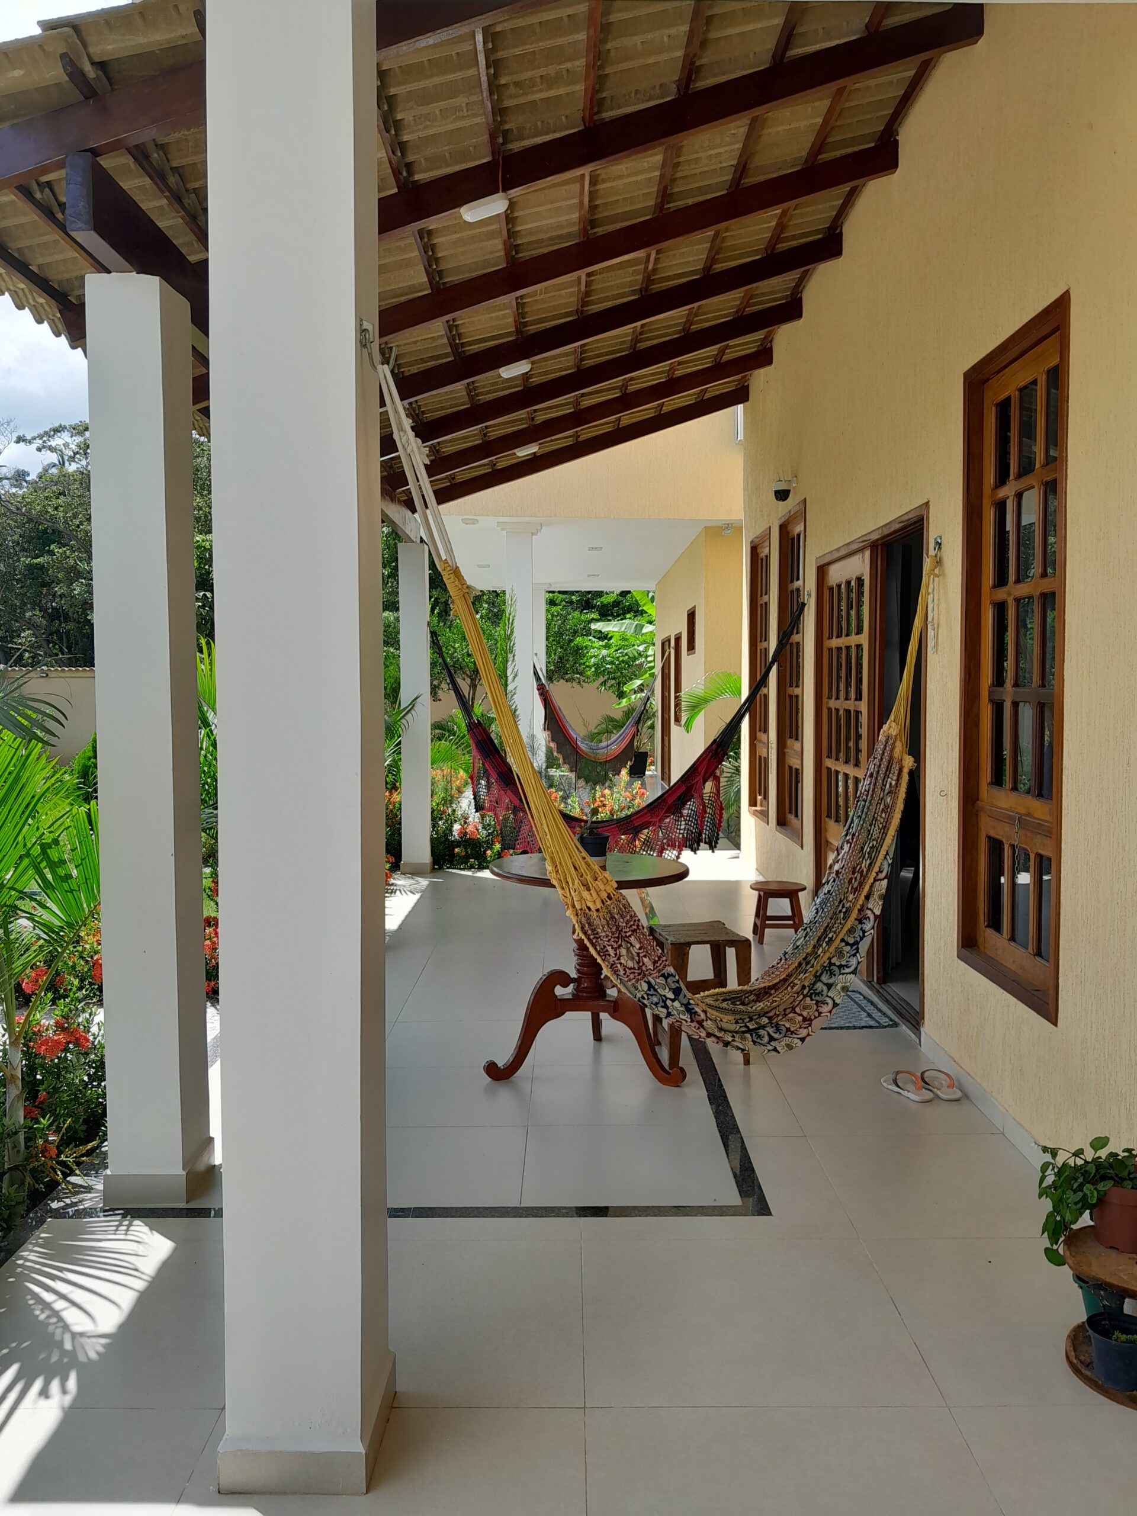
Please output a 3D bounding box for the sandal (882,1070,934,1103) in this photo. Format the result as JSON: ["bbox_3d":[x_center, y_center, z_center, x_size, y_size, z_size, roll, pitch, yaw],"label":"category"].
[{"bbox_3d":[1.211,1.161,4.225,0.100,0.060,0.260,-1,3,-20],"label":"sandal"}]

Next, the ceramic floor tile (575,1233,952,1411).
[{"bbox_3d":[0.385,1.244,2.644,0.706,0.010,0.701,0,3,0],"label":"ceramic floor tile"}]

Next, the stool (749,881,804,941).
[{"bbox_3d":[1.206,0.891,6.808,0.325,0.310,0.325,0,3,0],"label":"stool"}]

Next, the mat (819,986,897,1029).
[{"bbox_3d":[1.153,1.086,5.152,0.397,0.012,0.585,0,3,0],"label":"mat"}]

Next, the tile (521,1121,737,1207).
[{"bbox_3d":[0.170,1.196,3.480,0.600,0.010,0.584,0,3,0],"label":"tile"}]

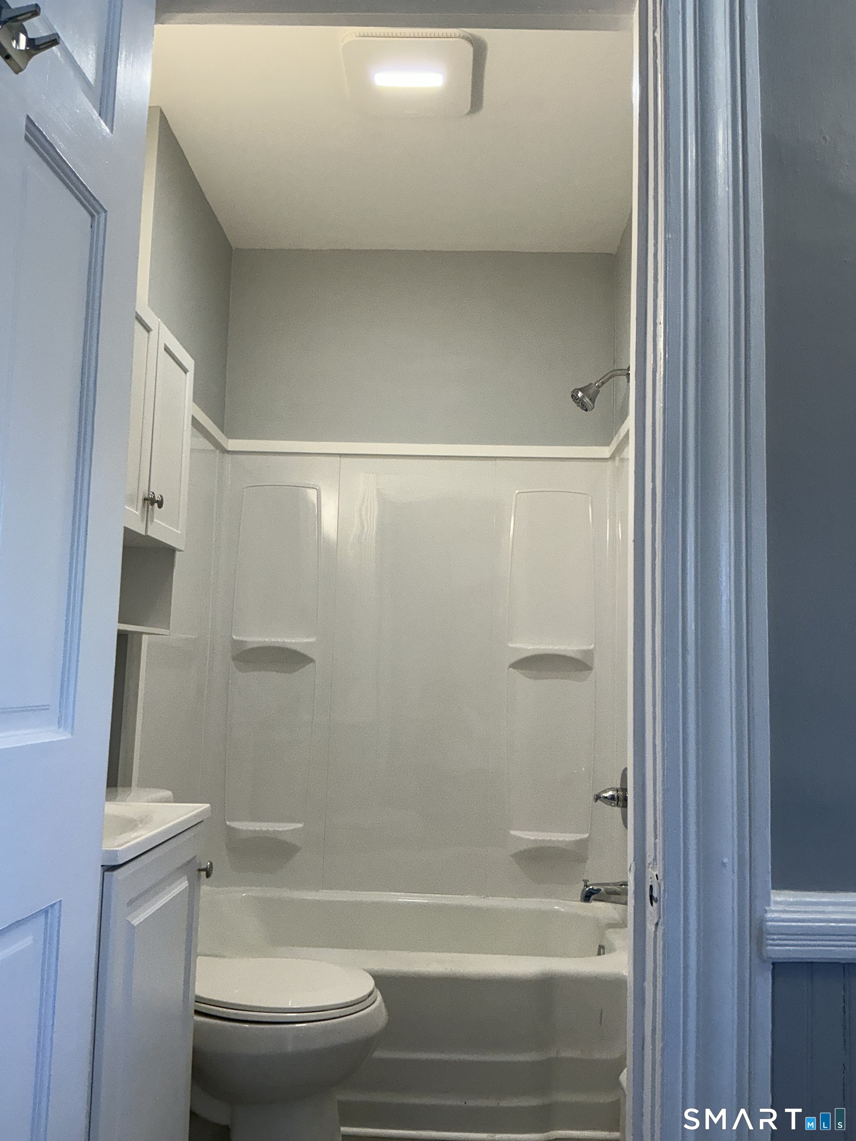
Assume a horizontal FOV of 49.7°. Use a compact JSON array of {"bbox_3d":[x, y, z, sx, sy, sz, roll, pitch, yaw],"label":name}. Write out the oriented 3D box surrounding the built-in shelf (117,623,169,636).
[{"bbox_3d":[-0.723,0.116,1.978,0.170,0.017,0.530,1,-7,2],"label":"built-in shelf"}]

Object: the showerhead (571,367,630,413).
[{"bbox_3d":[0.538,-0.561,2.864,0.188,0.150,0.082,1,-7,2],"label":"showerhead"}]

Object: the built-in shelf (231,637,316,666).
[{"bbox_3d":[-0.511,0.257,3.018,0.284,0.080,0.088,1,-7,2],"label":"built-in shelf"}]

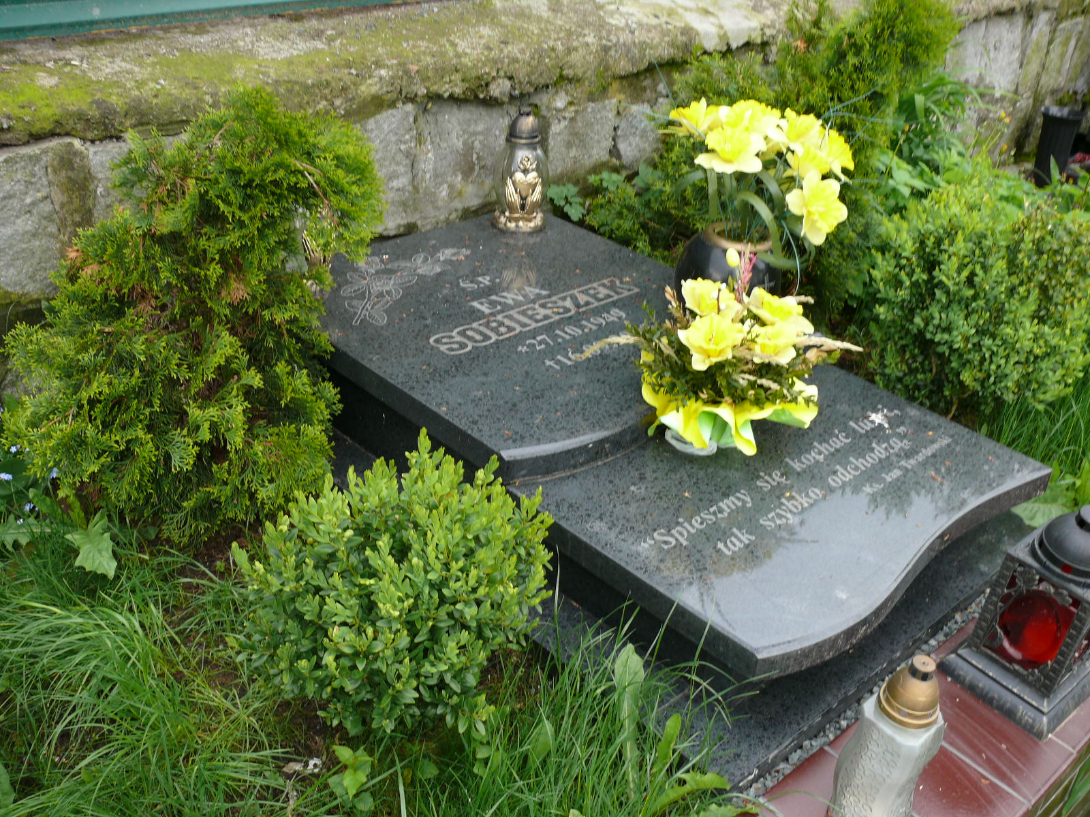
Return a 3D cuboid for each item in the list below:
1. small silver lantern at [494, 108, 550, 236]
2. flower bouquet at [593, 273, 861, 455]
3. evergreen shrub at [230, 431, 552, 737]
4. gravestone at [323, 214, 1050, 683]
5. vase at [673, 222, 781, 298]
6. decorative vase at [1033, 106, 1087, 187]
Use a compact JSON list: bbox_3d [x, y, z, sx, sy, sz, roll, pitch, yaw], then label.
[{"bbox_3d":[-0.052,-0.570,2.608,0.135,0.280,0.135,1,30,-6],"label":"small silver lantern"},{"bbox_3d":[0.316,-0.073,1.904,0.440,0.270,0.340,10,30,9],"label":"flower bouquet"},{"bbox_3d":[-0.218,0.244,1.577,0.450,0.415,0.450,4,30,-2],"label":"evergreen shrub"},{"bbox_3d":[0.131,-0.064,2.126,0.830,0.085,1.415,-22,40,-38],"label":"gravestone"},{"bbox_3d":[0.365,-0.251,2.188,0.212,0.215,0.212,-22,40,-38],"label":"vase"},{"bbox_3d":[1.876,-0.944,4.050,0.165,0.310,0.165,-22,40,-38],"label":"decorative vase"}]

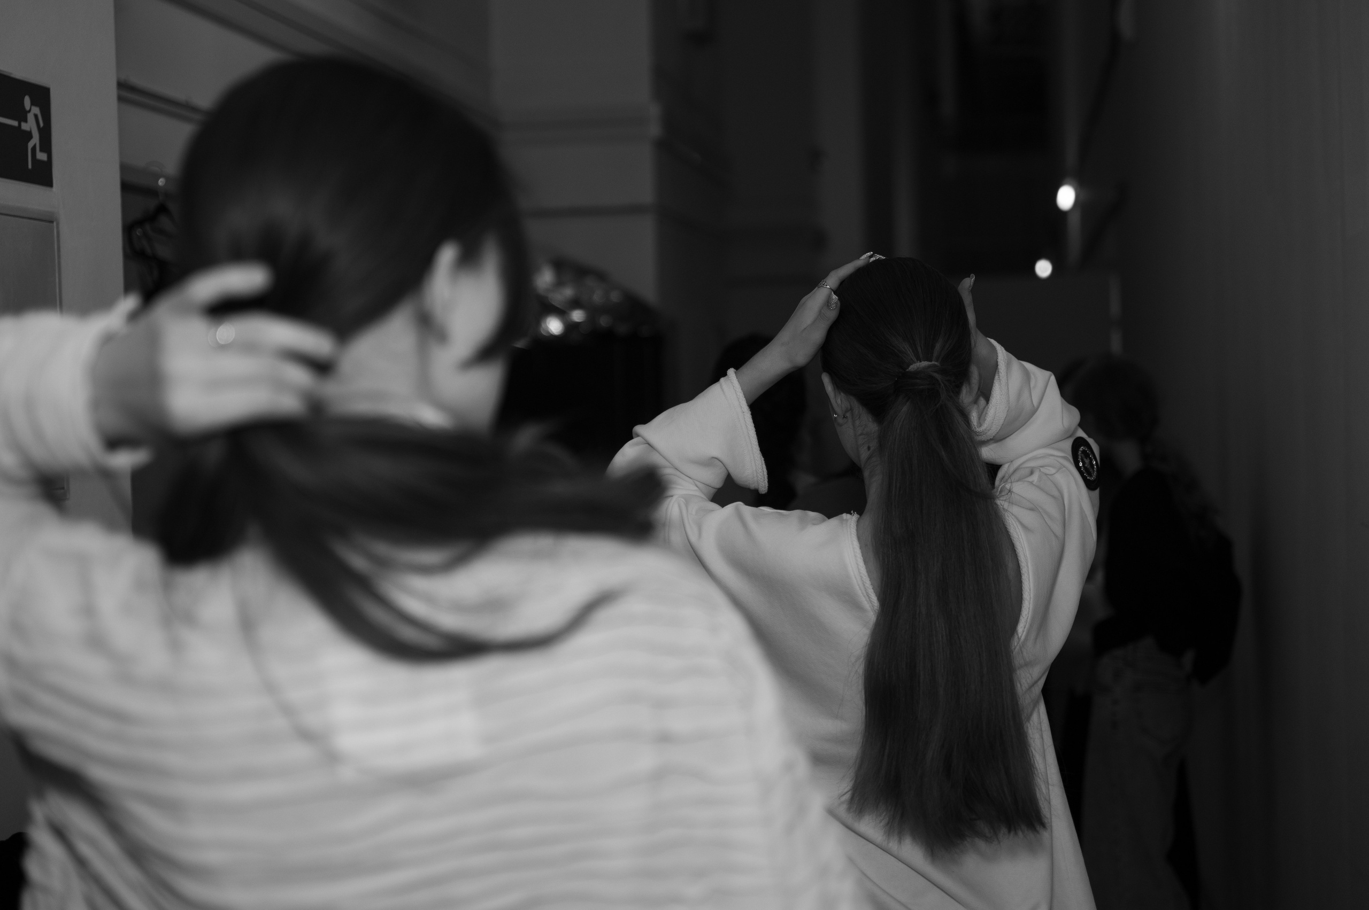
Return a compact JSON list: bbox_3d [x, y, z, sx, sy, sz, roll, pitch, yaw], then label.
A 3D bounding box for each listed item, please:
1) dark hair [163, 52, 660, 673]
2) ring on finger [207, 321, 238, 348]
[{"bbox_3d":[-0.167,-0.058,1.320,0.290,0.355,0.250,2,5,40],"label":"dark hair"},{"bbox_3d":[-0.268,-0.069,1.280,0.005,0.020,0.020,6,-16,-12],"label":"ring on finger"}]

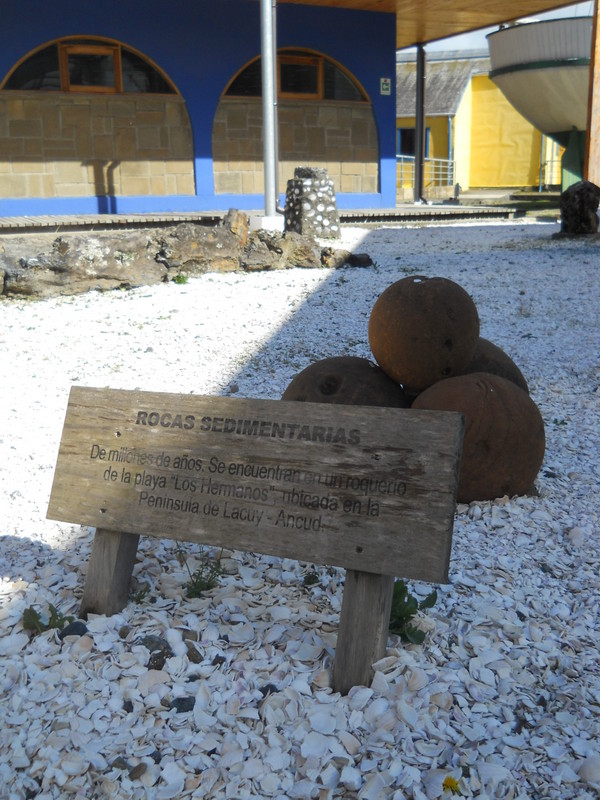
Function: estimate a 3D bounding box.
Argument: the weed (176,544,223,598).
[{"bbox_3d":[-0.250,0.427,2.130,0.112,0.115,0.090,-1,14,0],"label":"weed"}]

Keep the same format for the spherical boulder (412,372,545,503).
[{"bbox_3d":[0.568,0.124,2.720,0.420,0.405,0.420,-1,14,0],"label":"spherical boulder"}]

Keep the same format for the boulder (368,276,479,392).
[{"bbox_3d":[0.414,-0.215,2.850,0.370,0.385,0.370,-1,14,0],"label":"boulder"}]

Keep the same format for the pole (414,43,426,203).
[{"bbox_3d":[2.617,-6.003,18.600,0.180,3.280,0.180,-8,15,-25],"label":"pole"}]

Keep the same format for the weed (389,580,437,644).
[{"bbox_3d":[0.244,0.475,1.920,0.125,0.115,0.120,-1,14,0],"label":"weed"}]

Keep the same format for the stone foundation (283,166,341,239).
[{"bbox_3d":[0.161,-2.528,11.000,0.540,0.820,0.540,-8,15,-25],"label":"stone foundation"}]

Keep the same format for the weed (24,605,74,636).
[{"bbox_3d":[-0.577,0.505,1.960,0.108,0.055,0.085,-1,14,0],"label":"weed"}]

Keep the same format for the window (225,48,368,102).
[{"bbox_3d":[-0.024,-5.283,13.900,2.700,0.790,0.120,-8,15,-25],"label":"window"}]

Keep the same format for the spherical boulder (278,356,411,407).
[{"bbox_3d":[0.151,0.074,2.800,0.445,0.420,0.445,-1,14,0],"label":"spherical boulder"}]

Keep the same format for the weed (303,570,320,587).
[{"bbox_3d":[0.029,0.451,2.160,0.045,0.035,0.040,-1,14,0],"label":"weed"}]

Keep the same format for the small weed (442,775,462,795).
[{"bbox_3d":[0.253,0.638,1.420,0.033,0.028,0.030,-1,14,0],"label":"small weed"}]

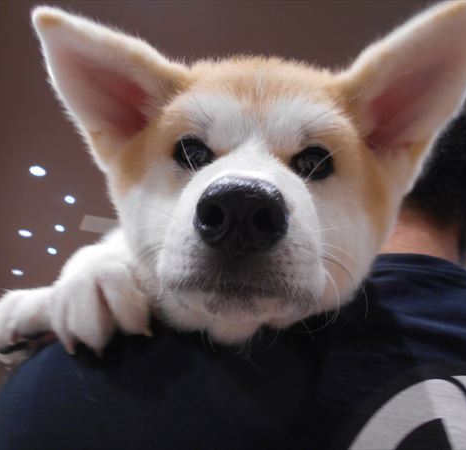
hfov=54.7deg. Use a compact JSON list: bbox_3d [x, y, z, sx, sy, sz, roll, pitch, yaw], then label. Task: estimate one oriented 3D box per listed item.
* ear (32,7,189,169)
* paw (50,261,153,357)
[{"bbox_3d":[-0.084,-0.095,0.290,0.087,0.106,0.045,-42,-3,9],"label":"ear"},{"bbox_3d":[-0.080,0.049,0.272,0.058,0.052,0.056,0,15,0],"label":"paw"}]

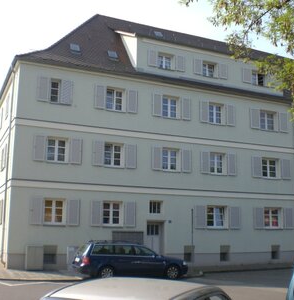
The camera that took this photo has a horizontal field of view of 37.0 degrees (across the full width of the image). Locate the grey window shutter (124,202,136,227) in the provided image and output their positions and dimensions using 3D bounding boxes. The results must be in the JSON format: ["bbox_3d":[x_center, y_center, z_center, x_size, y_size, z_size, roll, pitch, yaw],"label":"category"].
[{"bbox_3d":[-0.836,3.364,22.924,0.550,1.275,0.050,5,-12,-24],"label":"grey window shutter"}]

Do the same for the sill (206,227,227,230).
[{"bbox_3d":[4.117,4.603,25.780,1.450,0.110,0.200,5,-13,-23],"label":"sill"}]

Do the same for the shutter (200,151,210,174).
[{"bbox_3d":[3.495,0.753,26.313,0.620,1.360,0.050,5,-13,-23],"label":"shutter"}]

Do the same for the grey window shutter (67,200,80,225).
[{"bbox_3d":[-3.626,3.093,21.703,0.605,1.255,0.050,5,-12,-24],"label":"grey window shutter"}]

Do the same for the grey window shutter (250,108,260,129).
[{"bbox_3d":[7.013,-2.033,28.449,0.720,1.360,0.050,5,-13,-23],"label":"grey window shutter"}]

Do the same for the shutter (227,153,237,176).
[{"bbox_3d":[5.092,0.866,26.149,0.670,1.380,0.050,5,-12,-24],"label":"shutter"}]

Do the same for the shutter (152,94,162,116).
[{"bbox_3d":[0.602,-2.568,24.748,0.600,1.270,0.050,5,-12,-24],"label":"shutter"}]

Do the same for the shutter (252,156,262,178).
[{"bbox_3d":[6.743,1.020,26.848,0.740,1.250,0.050,5,-12,-24],"label":"shutter"}]

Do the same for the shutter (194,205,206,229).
[{"bbox_3d":[3.010,3.737,24.608,0.760,1.280,0.050,5,-12,-24],"label":"shutter"}]

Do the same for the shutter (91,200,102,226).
[{"bbox_3d":[-2.648,3.344,23.048,0.620,1.360,0.050,5,-13,-23],"label":"shutter"}]

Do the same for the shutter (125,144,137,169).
[{"bbox_3d":[-0.810,0.351,23.550,0.650,1.330,0.050,5,-12,-24],"label":"shutter"}]

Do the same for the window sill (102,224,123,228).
[{"bbox_3d":[-1.771,3.857,22.501,1.130,0.120,0.200,5,-12,-24],"label":"window sill"}]

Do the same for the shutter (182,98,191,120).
[{"bbox_3d":[2.292,-2.371,25.517,0.610,1.370,0.050,5,-12,-24],"label":"shutter"}]

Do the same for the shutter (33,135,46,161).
[{"bbox_3d":[-5.248,-0.113,21.593,0.600,1.250,0.050,5,-12,-24],"label":"shutter"}]

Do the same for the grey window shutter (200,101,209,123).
[{"bbox_3d":[3.547,-2.349,26.970,0.620,1.360,0.050,5,-13,-23],"label":"grey window shutter"}]

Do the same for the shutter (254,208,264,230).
[{"bbox_3d":[6.701,4.108,26.235,0.760,1.270,0.050,5,-12,-24],"label":"shutter"}]

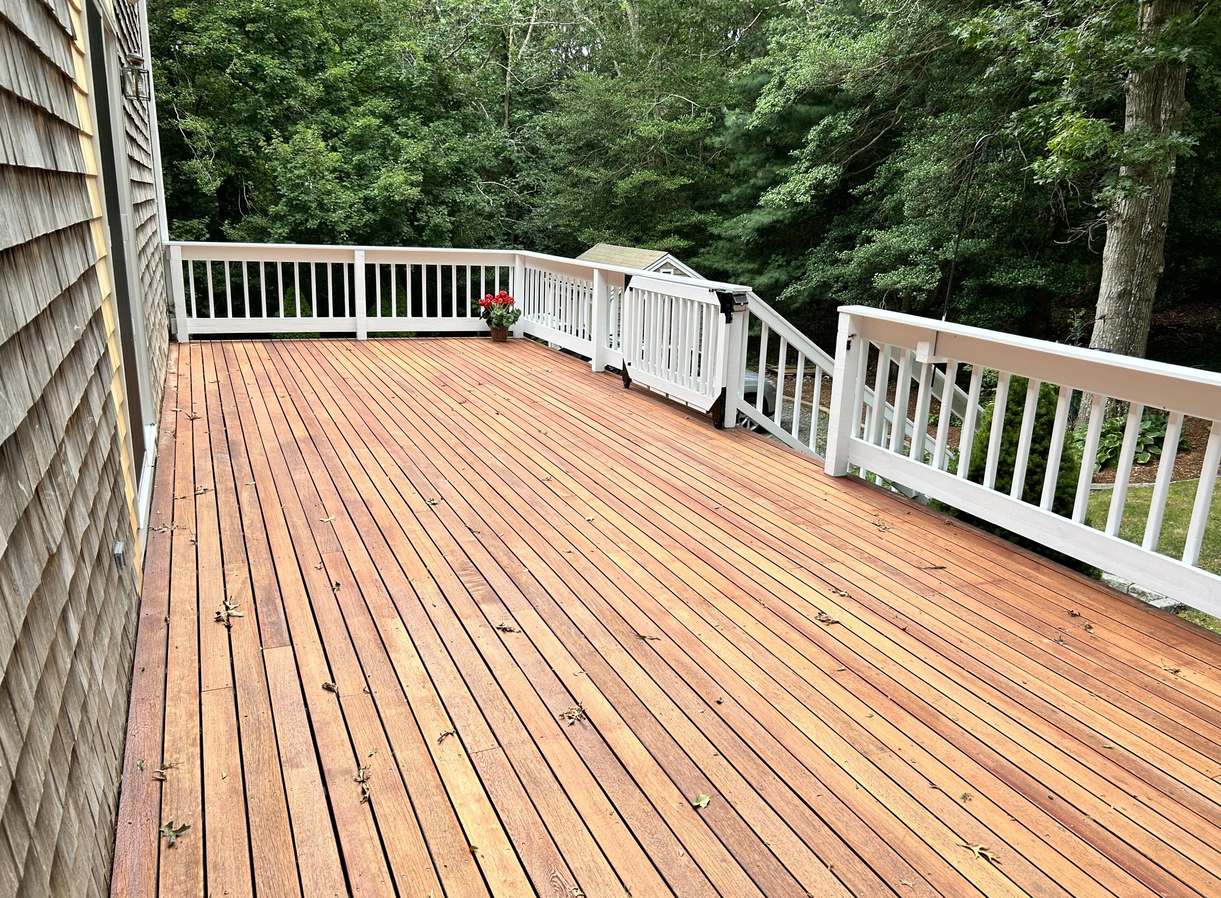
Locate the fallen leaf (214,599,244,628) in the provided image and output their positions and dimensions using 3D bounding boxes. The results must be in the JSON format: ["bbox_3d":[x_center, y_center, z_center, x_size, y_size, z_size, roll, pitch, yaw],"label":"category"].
[{"bbox_3d":[-1.338,0.575,3.222,0.139,0.036,0.100,13,18,35],"label":"fallen leaf"}]

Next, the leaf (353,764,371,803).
[{"bbox_3d":[-0.634,0.847,2.337,0.040,0.022,0.152,-2,15,-17],"label":"leaf"}]

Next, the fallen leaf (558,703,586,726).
[{"bbox_3d":[-0.101,0.773,2.689,0.052,0.033,0.096,14,19,38],"label":"fallen leaf"}]

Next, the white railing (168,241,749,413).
[{"bbox_3d":[-1.587,-1.059,7.587,3.750,0.957,4.500,-4,16,-24],"label":"white railing"}]

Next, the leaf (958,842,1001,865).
[{"bbox_3d":[0.878,0.957,2.183,0.093,0.022,0.034,9,16,24],"label":"leaf"}]

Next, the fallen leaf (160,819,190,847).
[{"bbox_3d":[-1.014,0.884,2.118,0.065,0.027,0.050,9,16,22],"label":"fallen leaf"}]

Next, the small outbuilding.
[{"bbox_3d":[0.423,-3.293,21.716,2.700,2.900,3.500,-4,16,-24],"label":"small outbuilding"}]

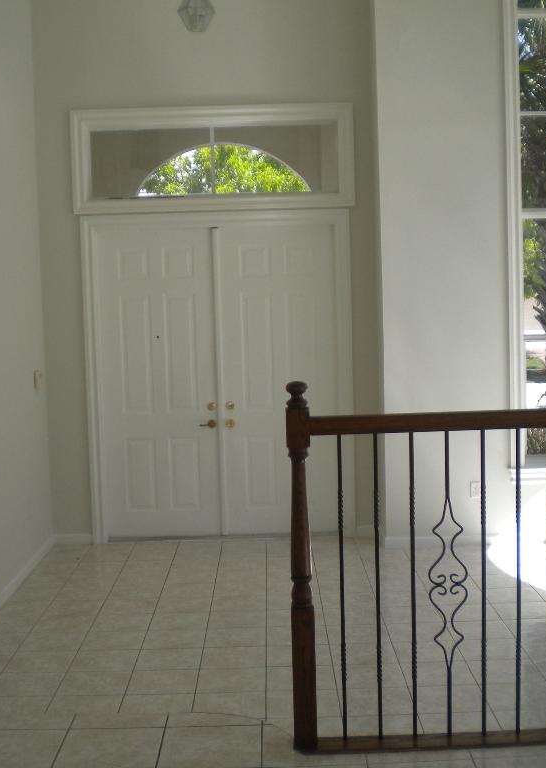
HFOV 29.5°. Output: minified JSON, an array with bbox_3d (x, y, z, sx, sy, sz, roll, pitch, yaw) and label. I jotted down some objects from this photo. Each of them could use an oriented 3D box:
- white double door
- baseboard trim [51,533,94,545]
[{"bbox_3d":[-0.430,-0.050,7.869,1.930,2.440,0.100,-2,5,0],"label":"white double door"},{"bbox_3d":[-1.526,1.187,7.922,0.310,0.085,0.020,-2,5,0],"label":"baseboard trim"}]

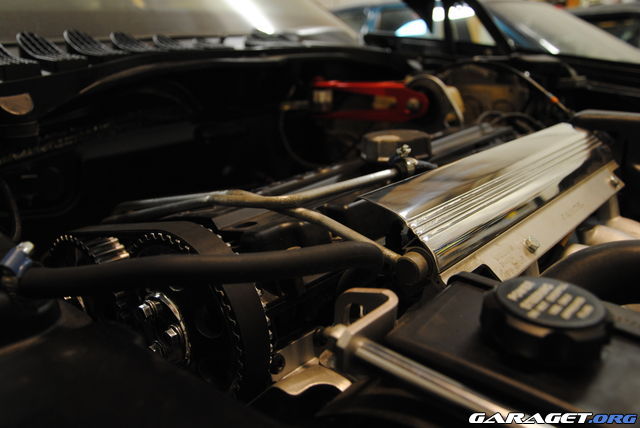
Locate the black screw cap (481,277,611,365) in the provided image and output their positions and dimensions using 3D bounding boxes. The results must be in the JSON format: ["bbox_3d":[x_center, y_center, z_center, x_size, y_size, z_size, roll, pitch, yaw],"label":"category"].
[{"bbox_3d":[0.121,0.056,0.316,0.065,0.022,0.065,3,20,-1],"label":"black screw cap"}]

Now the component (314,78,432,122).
[{"bbox_3d":[0.081,-0.181,0.925,0.195,0.053,0.057,14,22,33],"label":"component"}]

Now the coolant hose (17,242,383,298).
[{"bbox_3d":[-0.070,0.035,0.352,0.218,0.027,0.022,-5,20,0],"label":"coolant hose"}]

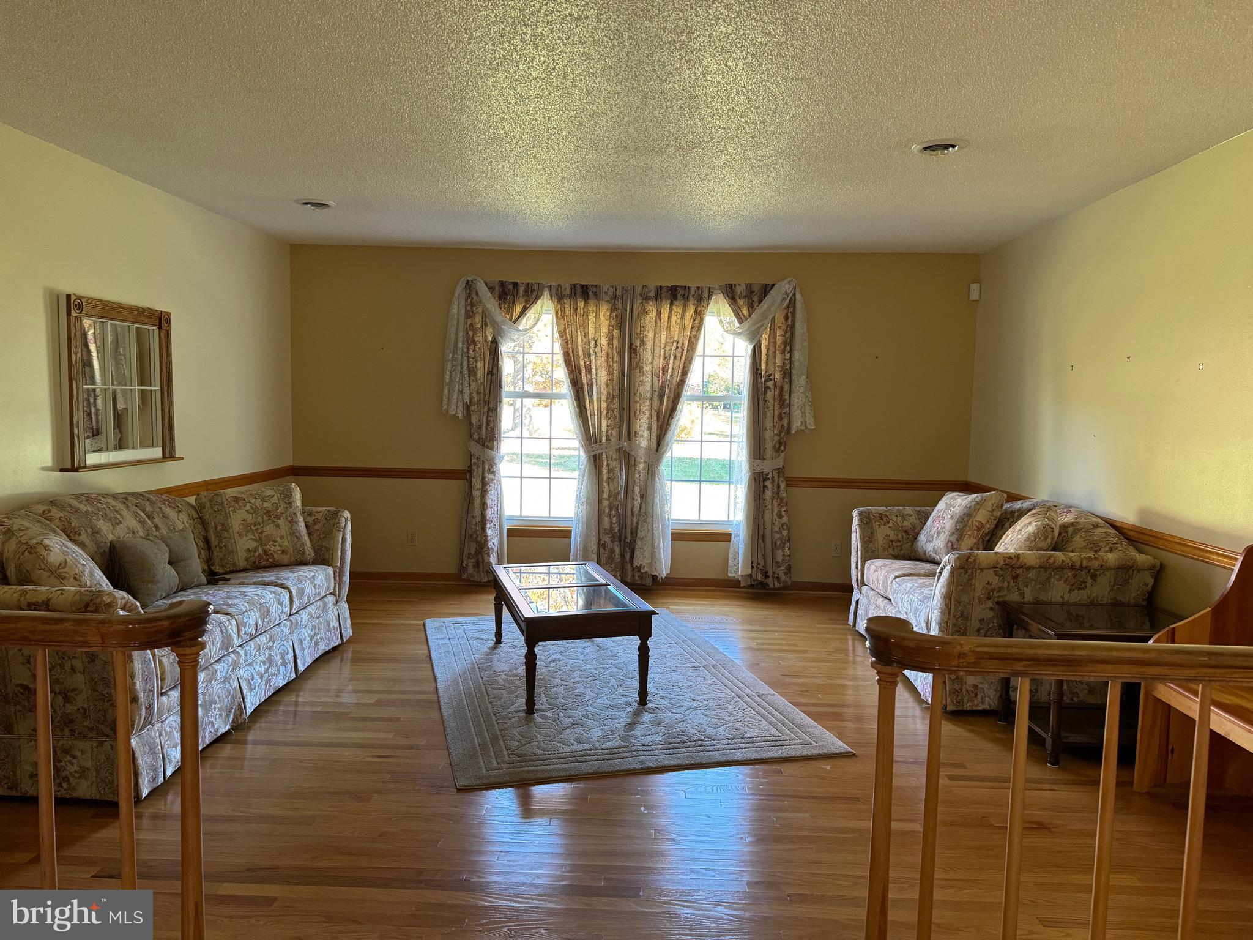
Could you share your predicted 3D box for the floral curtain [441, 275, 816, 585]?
[{"bbox_3d":[0.001,-0.250,6.140,2.630,2.160,0.180,1,5,2],"label":"floral curtain"}]

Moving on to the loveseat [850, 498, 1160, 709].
[{"bbox_3d":[1.856,0.613,4.591,0.930,0.880,1.600,1,5,-1],"label":"loveseat"}]

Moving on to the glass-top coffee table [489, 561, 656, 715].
[{"bbox_3d":[-0.318,0.802,4.388,0.588,0.425,1.234,0,5,-16],"label":"glass-top coffee table"}]

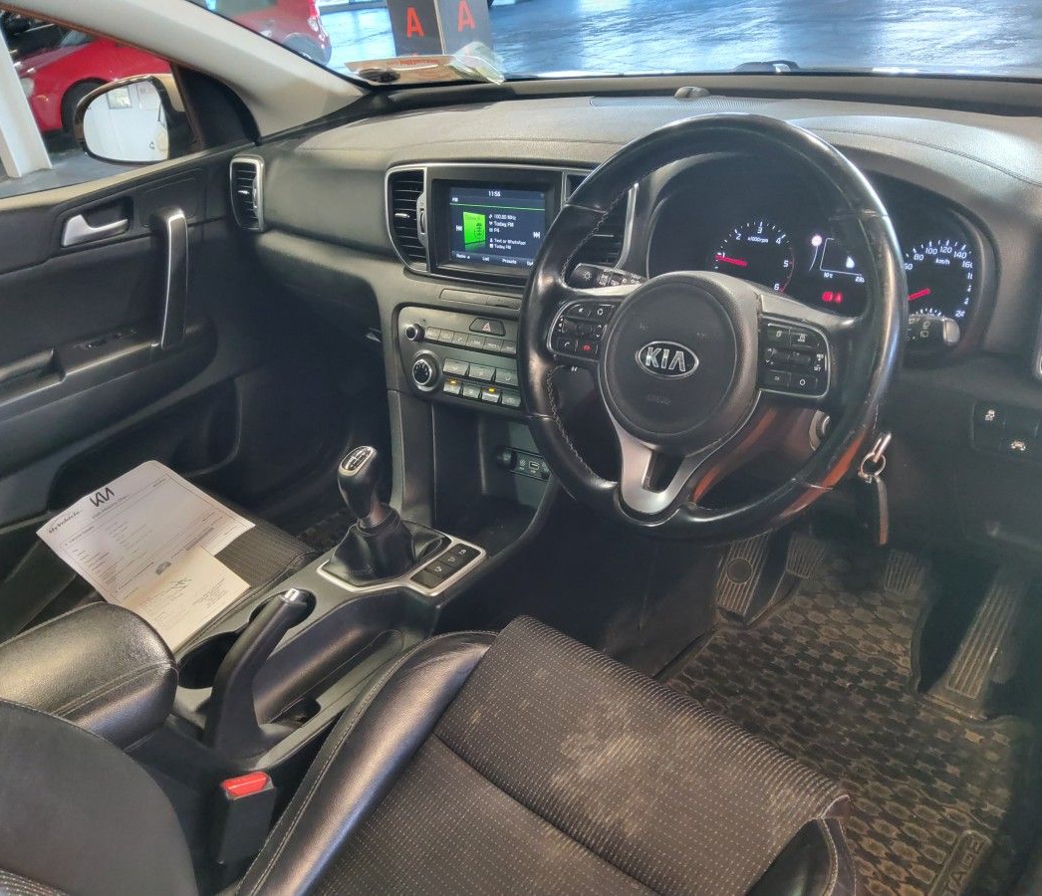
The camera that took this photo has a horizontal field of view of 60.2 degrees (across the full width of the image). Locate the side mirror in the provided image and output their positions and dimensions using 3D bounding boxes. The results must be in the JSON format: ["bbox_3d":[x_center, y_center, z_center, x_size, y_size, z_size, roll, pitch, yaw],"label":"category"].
[{"bbox_3d":[-0.723,-0.604,1.673,0.215,0.168,0.140,5,30,25],"label":"side mirror"}]

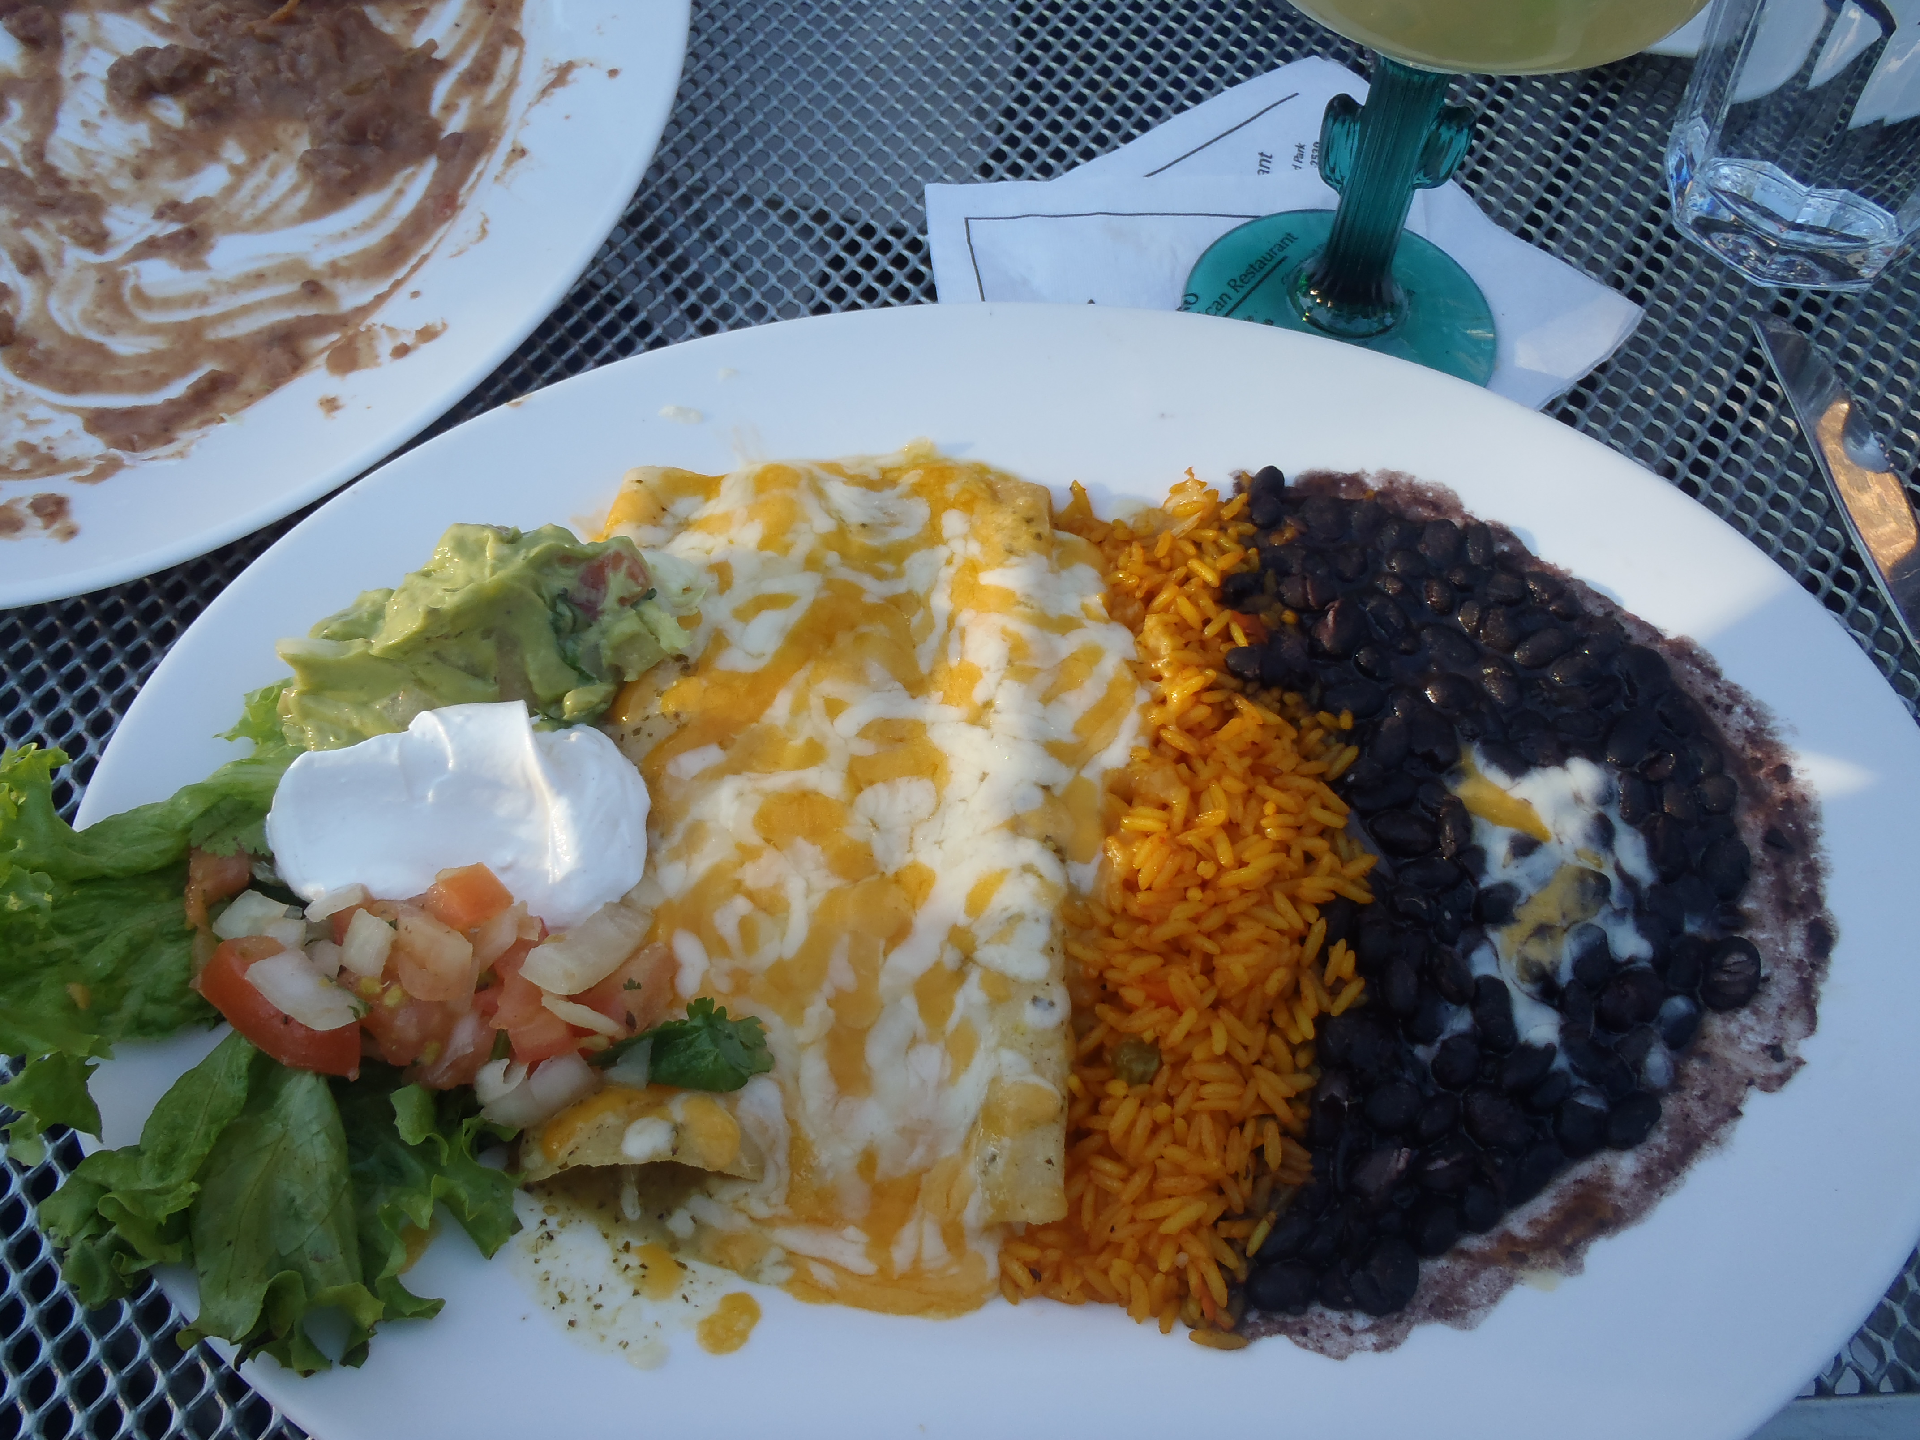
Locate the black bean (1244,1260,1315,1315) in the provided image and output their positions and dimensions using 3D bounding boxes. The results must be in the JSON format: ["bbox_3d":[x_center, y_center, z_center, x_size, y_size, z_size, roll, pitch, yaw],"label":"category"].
[{"bbox_3d":[0.055,0.097,0.265,0.012,0.007,0.008,-7,60,-5],"label":"black bean"}]

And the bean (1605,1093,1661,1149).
[{"bbox_3d":[0.119,0.071,0.274,0.012,0.007,0.009,-30,65,-17],"label":"bean"}]

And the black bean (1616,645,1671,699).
[{"bbox_3d":[0.141,-0.010,0.321,0.009,0.007,0.013,-27,64,-16],"label":"black bean"}]

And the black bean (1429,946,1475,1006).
[{"bbox_3d":[0.090,0.047,0.283,0.007,0.007,0.012,-19,62,-12],"label":"black bean"}]

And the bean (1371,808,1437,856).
[{"bbox_3d":[0.086,0.022,0.300,0.013,0.008,0.009,13,61,6],"label":"bean"}]

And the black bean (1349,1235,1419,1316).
[{"bbox_3d":[0.072,0.094,0.263,0.011,0.009,0.014,37,66,18],"label":"black bean"}]

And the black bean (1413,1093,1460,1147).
[{"bbox_3d":[0.085,0.071,0.276,0.007,0.007,0.011,39,67,19],"label":"black bean"}]

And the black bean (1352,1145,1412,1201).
[{"bbox_3d":[0.073,0.078,0.267,0.012,0.007,0.009,-25,63,-15],"label":"black bean"}]

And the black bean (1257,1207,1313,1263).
[{"bbox_3d":[0.054,0.085,0.257,0.012,0.006,0.007,-36,67,-20],"label":"black bean"}]

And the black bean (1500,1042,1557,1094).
[{"bbox_3d":[0.101,0.062,0.277,0.012,0.007,0.007,-31,65,-18],"label":"black bean"}]

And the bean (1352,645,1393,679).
[{"bbox_3d":[0.085,-0.012,0.321,0.007,0.007,0.010,-34,66,-19],"label":"bean"}]

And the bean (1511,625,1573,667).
[{"bbox_3d":[0.121,-0.015,0.321,0.014,0.007,0.008,-30,65,-17],"label":"bean"}]

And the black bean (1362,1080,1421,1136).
[{"bbox_3d":[0.076,0.068,0.273,0.011,0.007,0.009,-16,61,-10],"label":"black bean"}]

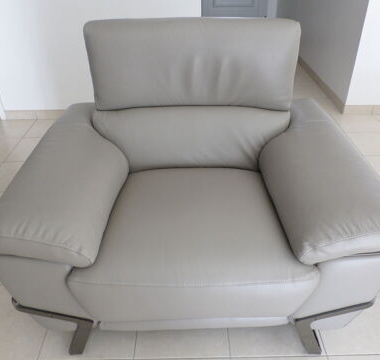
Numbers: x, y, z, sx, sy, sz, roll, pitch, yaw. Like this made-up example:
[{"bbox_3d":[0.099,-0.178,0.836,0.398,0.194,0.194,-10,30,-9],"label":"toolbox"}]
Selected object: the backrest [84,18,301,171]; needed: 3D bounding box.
[{"bbox_3d":[0.014,-0.334,1.397,0.787,0.543,0.293,-1,35,0],"label":"backrest"}]

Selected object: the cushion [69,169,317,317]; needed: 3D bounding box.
[{"bbox_3d":[0.008,0.190,1.239,0.676,0.220,0.628,-1,35,0],"label":"cushion"}]

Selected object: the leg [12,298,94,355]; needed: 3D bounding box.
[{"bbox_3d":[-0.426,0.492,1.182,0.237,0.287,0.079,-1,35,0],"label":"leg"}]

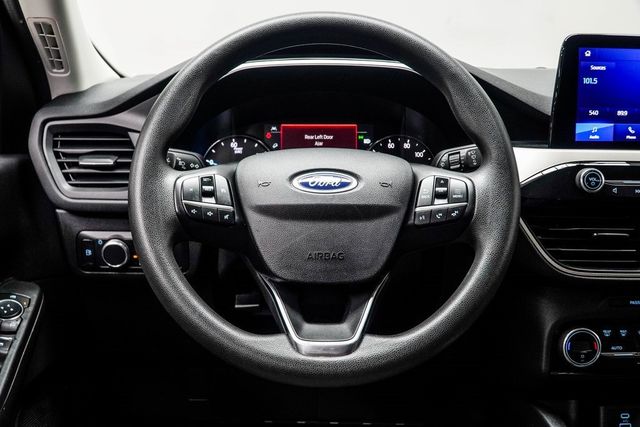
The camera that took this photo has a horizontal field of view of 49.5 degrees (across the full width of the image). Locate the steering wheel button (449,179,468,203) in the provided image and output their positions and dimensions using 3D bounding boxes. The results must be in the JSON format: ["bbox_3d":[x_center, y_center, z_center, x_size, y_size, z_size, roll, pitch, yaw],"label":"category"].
[{"bbox_3d":[0.135,-0.021,0.679,0.018,0.026,0.009,0,-17,0],"label":"steering wheel button"}]

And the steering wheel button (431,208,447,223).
[{"bbox_3d":[0.113,0.003,0.661,0.016,0.015,0.007,0,-16,0],"label":"steering wheel button"}]

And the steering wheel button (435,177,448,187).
[{"bbox_3d":[0.119,-0.029,0.681,0.013,0.011,0.008,0,-17,0],"label":"steering wheel button"}]

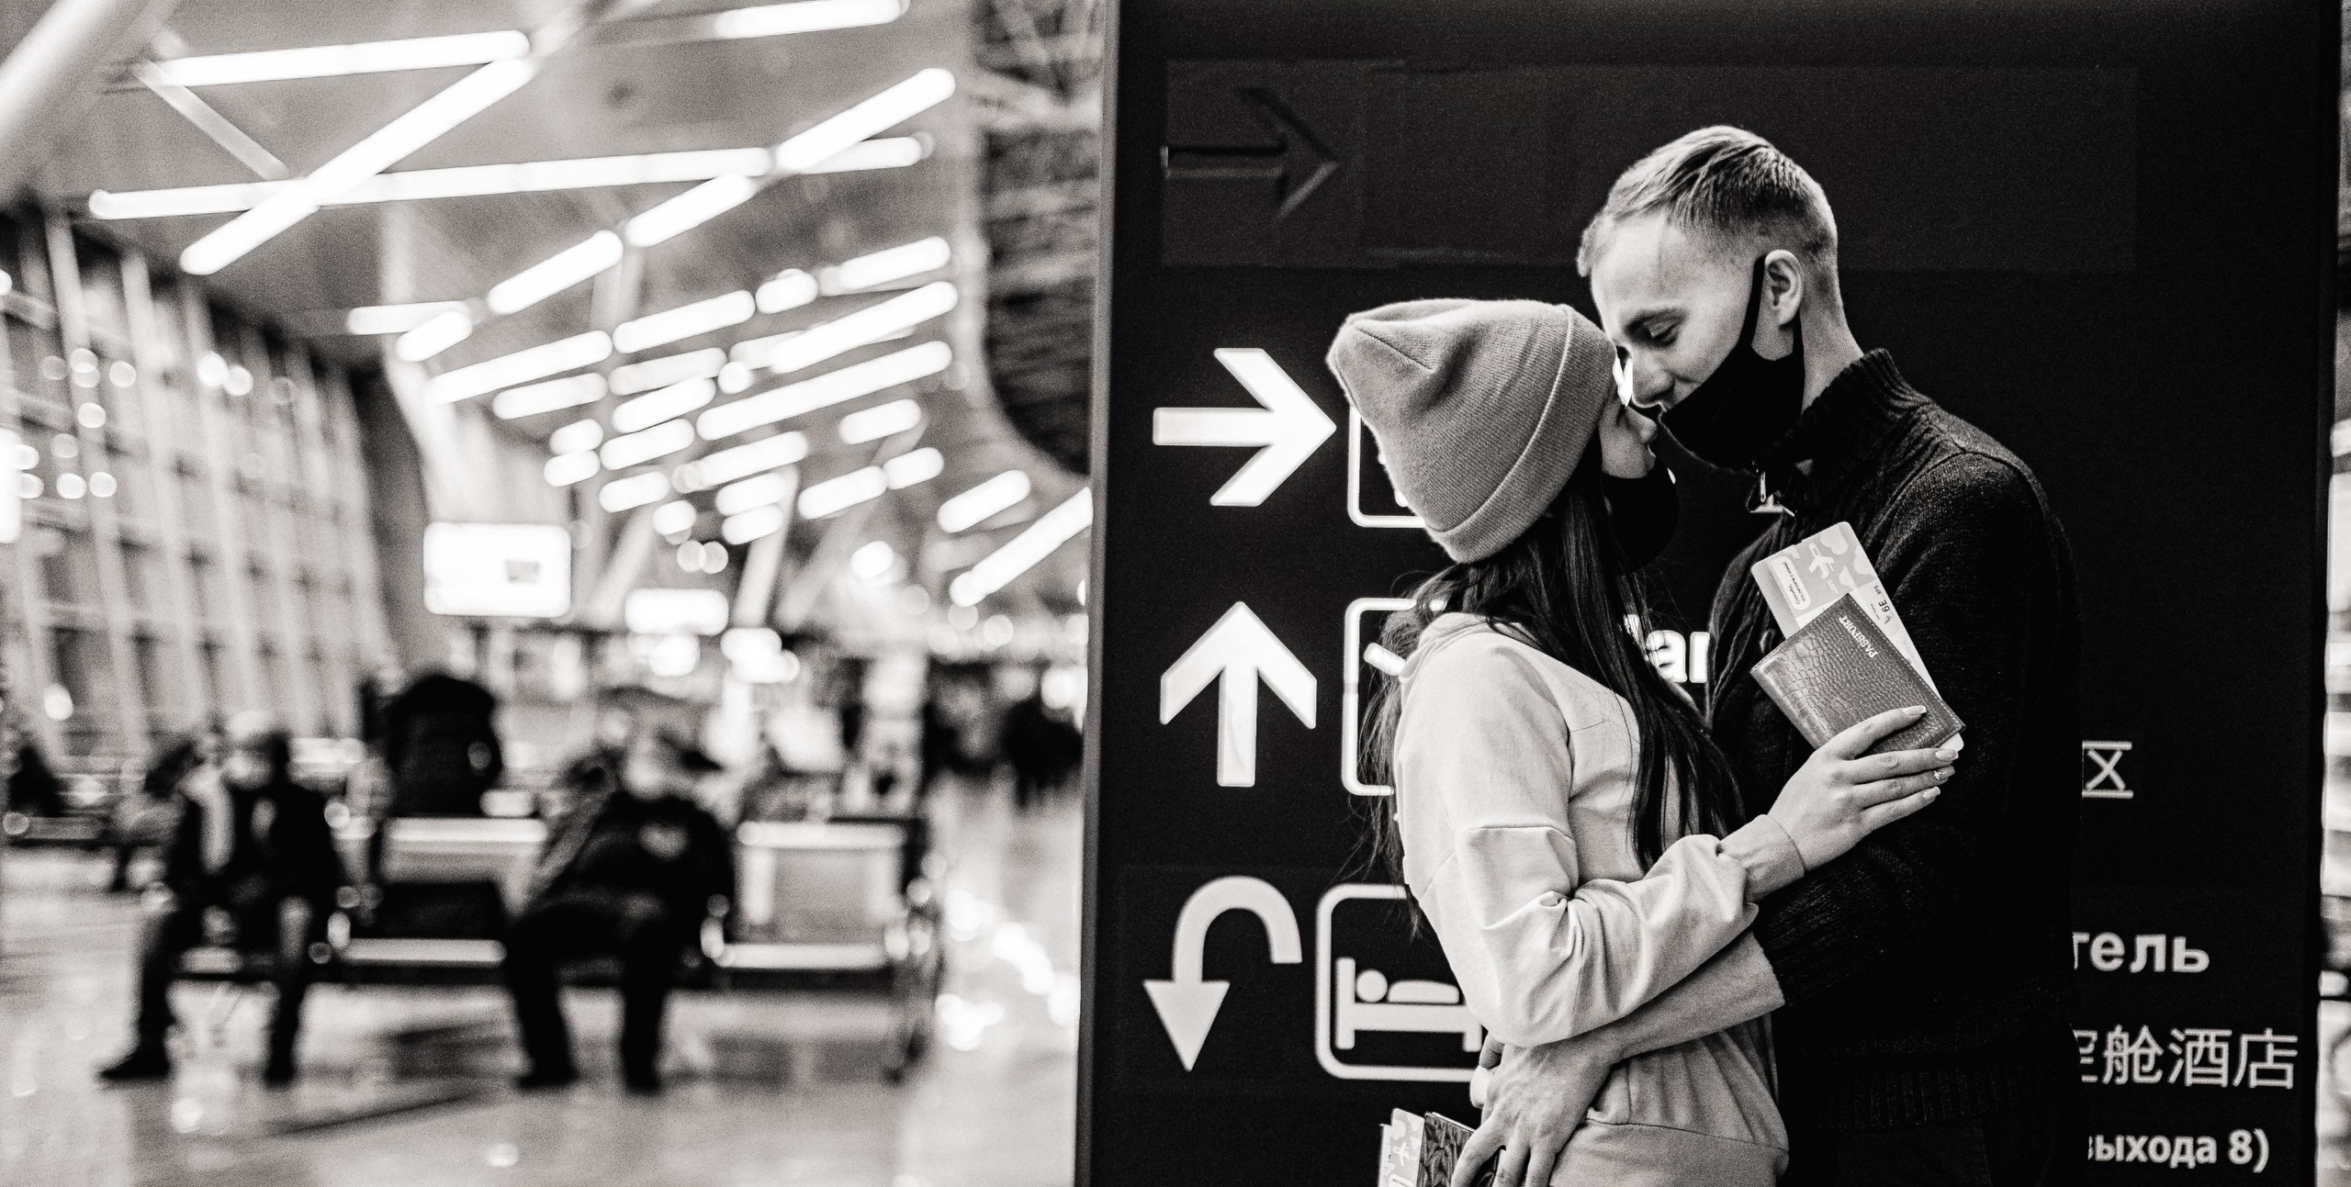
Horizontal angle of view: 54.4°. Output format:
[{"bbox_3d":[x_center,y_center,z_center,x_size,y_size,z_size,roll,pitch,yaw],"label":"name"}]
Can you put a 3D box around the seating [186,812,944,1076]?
[{"bbox_3d":[-2.055,1.137,7.820,2.420,0.790,1.220,1,-2,0],"label":"seating"}]

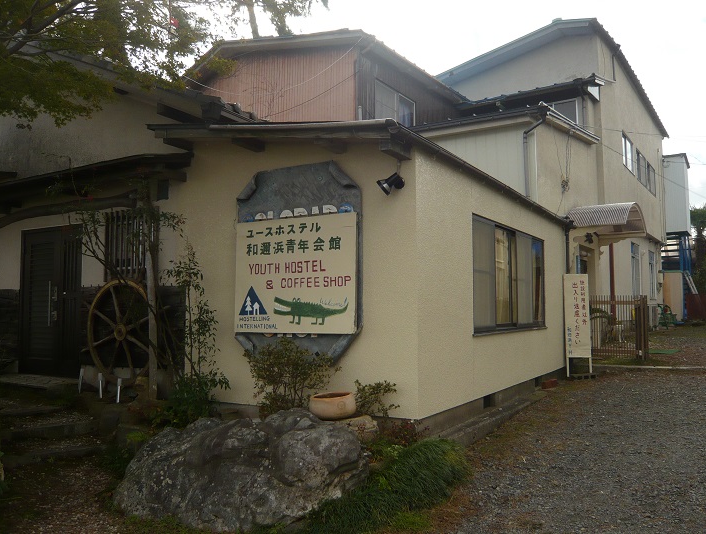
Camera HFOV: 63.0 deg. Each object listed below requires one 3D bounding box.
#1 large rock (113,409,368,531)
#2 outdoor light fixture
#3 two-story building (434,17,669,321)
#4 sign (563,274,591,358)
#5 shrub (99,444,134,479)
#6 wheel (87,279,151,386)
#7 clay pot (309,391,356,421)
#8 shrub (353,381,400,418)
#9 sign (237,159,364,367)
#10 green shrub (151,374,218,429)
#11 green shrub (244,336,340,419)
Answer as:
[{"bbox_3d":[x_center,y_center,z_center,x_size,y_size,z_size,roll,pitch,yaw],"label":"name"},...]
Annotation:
[{"bbox_3d":[-0.817,1.440,4.200,1.700,0.660,1.150,-1,-4,8],"label":"large rock"},{"bbox_3d":[0.351,-0.761,5.250,0.240,0.180,0.170,-34,-19,24],"label":"outdoor light fixture"},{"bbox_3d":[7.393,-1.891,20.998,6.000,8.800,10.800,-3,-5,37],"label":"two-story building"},{"bbox_3d":[4.249,0.946,10.900,0.460,1.620,0.090,0,-4,-3],"label":"sign"},{"bbox_3d":[-1.889,1.554,4.600,0.280,0.280,0.270,-2,-5,28],"label":"shrub"},{"bbox_3d":[-2.852,0.802,7.050,1.270,1.310,0.170,-2,-5,30],"label":"wheel"},{"bbox_3d":[-0.178,1.211,5.000,0.410,0.220,0.410,0,-4,0],"label":"clay pot"},{"bbox_3d":[0.212,1.205,5.200,0.410,0.370,0.360,-2,-5,28],"label":"shrub"},{"bbox_3d":[-0.624,-0.047,5.947,1.540,2.000,0.140,-2,-5,28],"label":"sign"},{"bbox_3d":[-1.741,1.390,5.950,0.680,0.570,0.560,-2,-5,28],"label":"green shrub"},{"bbox_3d":[-0.567,1.064,5.400,0.880,0.800,0.640,-2,-5,28],"label":"green shrub"}]

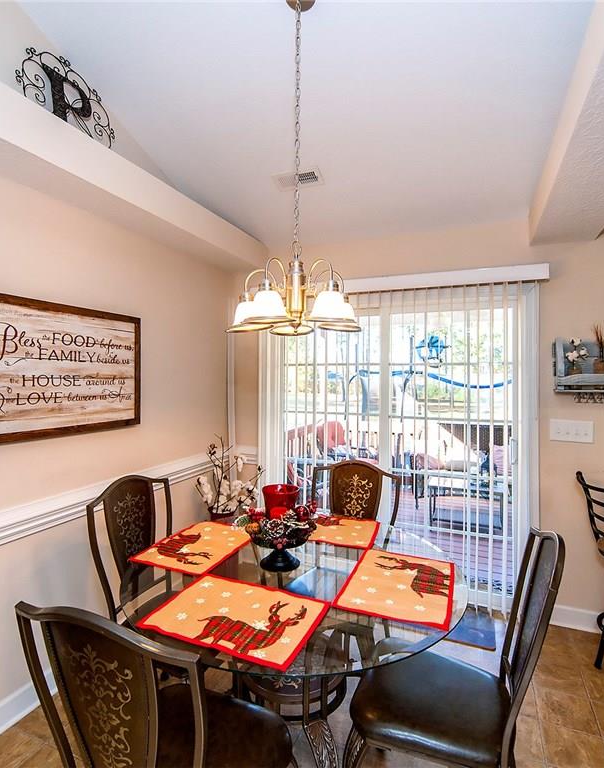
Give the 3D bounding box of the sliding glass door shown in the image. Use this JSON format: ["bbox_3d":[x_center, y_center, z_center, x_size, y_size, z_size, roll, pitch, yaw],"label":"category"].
[{"bbox_3d":[0.544,0.387,2.828,1.870,1.990,0.100,0,1,23],"label":"sliding glass door"}]

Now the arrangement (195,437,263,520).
[{"bbox_3d":[-0.485,0.624,2.735,0.420,0.530,0.380,-1,1,-22],"label":"arrangement"}]

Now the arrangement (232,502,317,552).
[{"bbox_3d":[-0.093,0.539,1.577,0.280,0.145,0.260,0,1,0],"label":"arrangement"}]

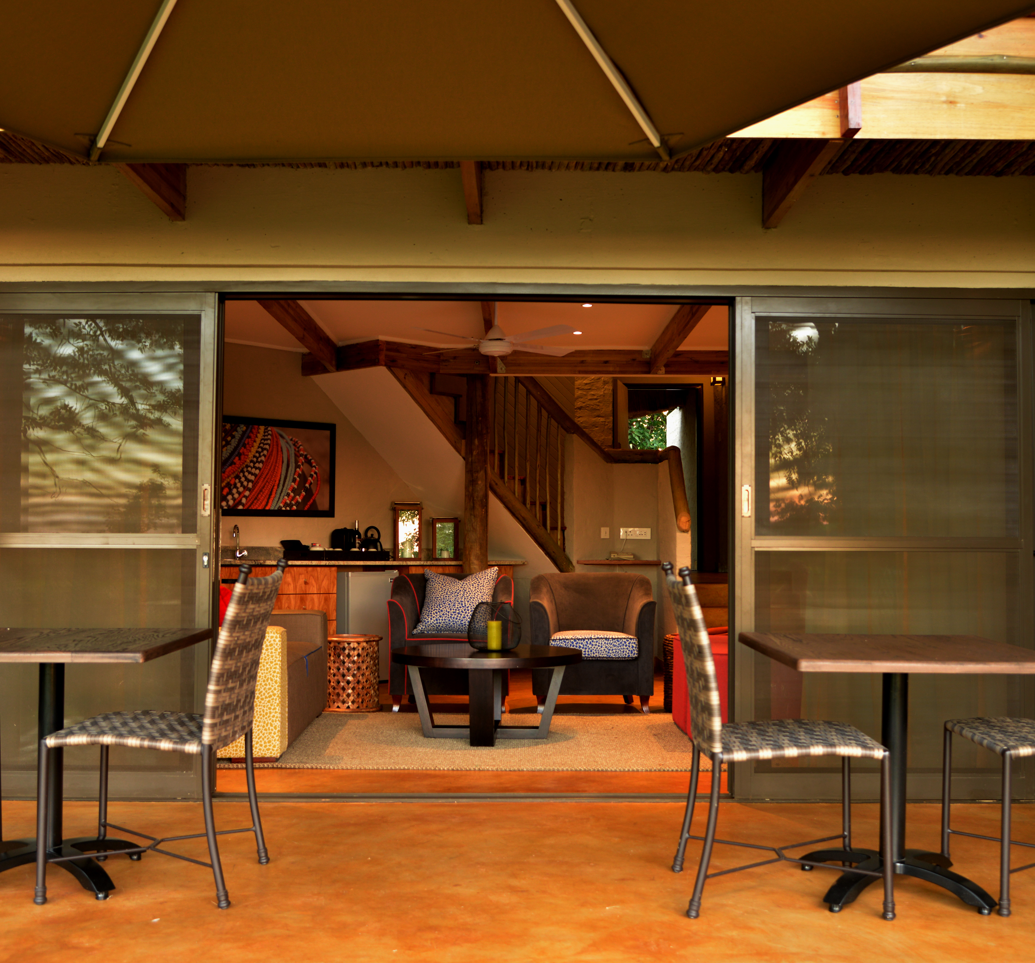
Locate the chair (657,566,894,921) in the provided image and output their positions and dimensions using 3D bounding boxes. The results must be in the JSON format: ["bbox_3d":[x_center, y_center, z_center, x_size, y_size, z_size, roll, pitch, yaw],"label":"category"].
[{"bbox_3d":[0.779,0.762,3.838,0.610,1.000,0.530,0,-2,0],"label":"chair"}]

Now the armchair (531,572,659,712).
[{"bbox_3d":[0.475,1.025,8.020,0.790,0.840,0.760,0,-3,0],"label":"armchair"}]

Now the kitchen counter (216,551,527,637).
[{"bbox_3d":[-1.148,1.017,9.163,2.420,0.880,0.600,0,-2,0],"label":"kitchen counter"}]

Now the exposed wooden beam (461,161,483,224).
[{"bbox_3d":[-0.168,-1.199,4.588,0.053,0.235,1.100,0,-3,0],"label":"exposed wooden beam"}]

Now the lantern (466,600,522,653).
[{"bbox_3d":[-0.124,0.792,6.792,0.285,0.270,0.285,0,-3,0],"label":"lantern"}]

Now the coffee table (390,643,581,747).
[{"bbox_3d":[-0.152,1.152,6.742,1.025,0.457,1.030,0,-3,0],"label":"coffee table"}]

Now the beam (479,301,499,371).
[{"bbox_3d":[-0.168,-1.005,7.342,0.056,0.190,3.800,0,-3,0],"label":"beam"}]

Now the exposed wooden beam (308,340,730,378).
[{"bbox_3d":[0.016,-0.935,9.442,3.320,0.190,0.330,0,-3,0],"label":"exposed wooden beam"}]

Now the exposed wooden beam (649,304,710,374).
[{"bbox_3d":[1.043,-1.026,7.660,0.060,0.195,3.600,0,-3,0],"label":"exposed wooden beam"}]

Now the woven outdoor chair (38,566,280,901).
[{"bbox_3d":[-1.091,0.743,3.867,0.620,0.985,0.560,0,-3,2],"label":"woven outdoor chair"}]

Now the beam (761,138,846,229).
[{"bbox_3d":[1.041,-1.190,4.593,0.052,0.235,1.100,0,-3,0],"label":"beam"}]

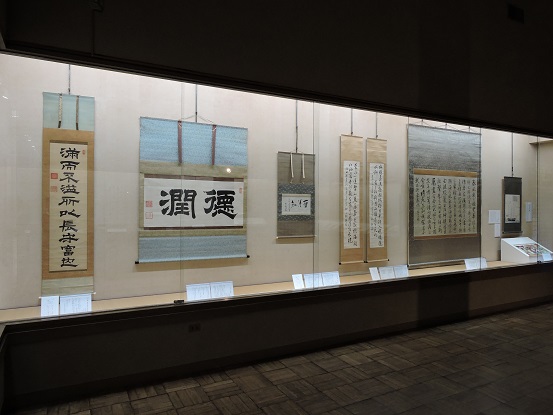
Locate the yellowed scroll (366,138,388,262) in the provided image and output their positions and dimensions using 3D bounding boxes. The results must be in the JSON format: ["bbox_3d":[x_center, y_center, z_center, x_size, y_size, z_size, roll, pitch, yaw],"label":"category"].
[{"bbox_3d":[1.476,-0.096,5.564,0.427,1.779,0.040,0,0,-28],"label":"yellowed scroll"}]

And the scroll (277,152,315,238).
[{"bbox_3d":[0.266,-0.152,4.932,0.574,1.082,0.040,0,0,-28],"label":"scroll"}]

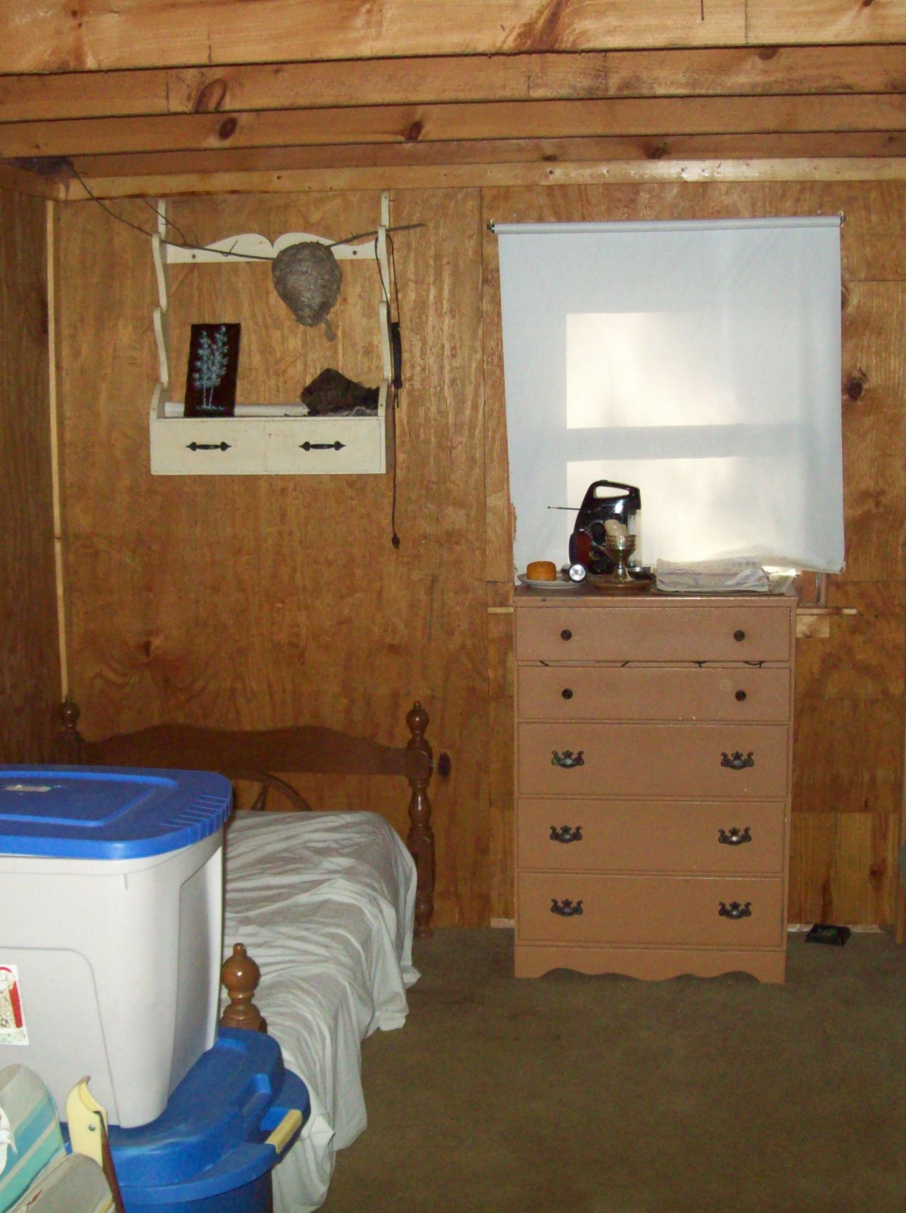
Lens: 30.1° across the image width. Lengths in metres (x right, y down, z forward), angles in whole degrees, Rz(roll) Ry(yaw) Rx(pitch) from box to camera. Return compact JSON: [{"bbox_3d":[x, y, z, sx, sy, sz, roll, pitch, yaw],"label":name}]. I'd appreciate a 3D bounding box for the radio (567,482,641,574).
[{"bbox_3d":[0.400,-0.198,4.418,0.192,0.265,0.110,0,6,6],"label":"radio"}]

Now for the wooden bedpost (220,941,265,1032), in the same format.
[{"bbox_3d":[-0.337,0.843,2.727,0.075,0.609,0.075,0,6,6],"label":"wooden bedpost"}]

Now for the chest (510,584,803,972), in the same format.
[{"bbox_3d":[0.526,0.450,4.453,0.706,0.991,0.400,0,6,6],"label":"chest"}]

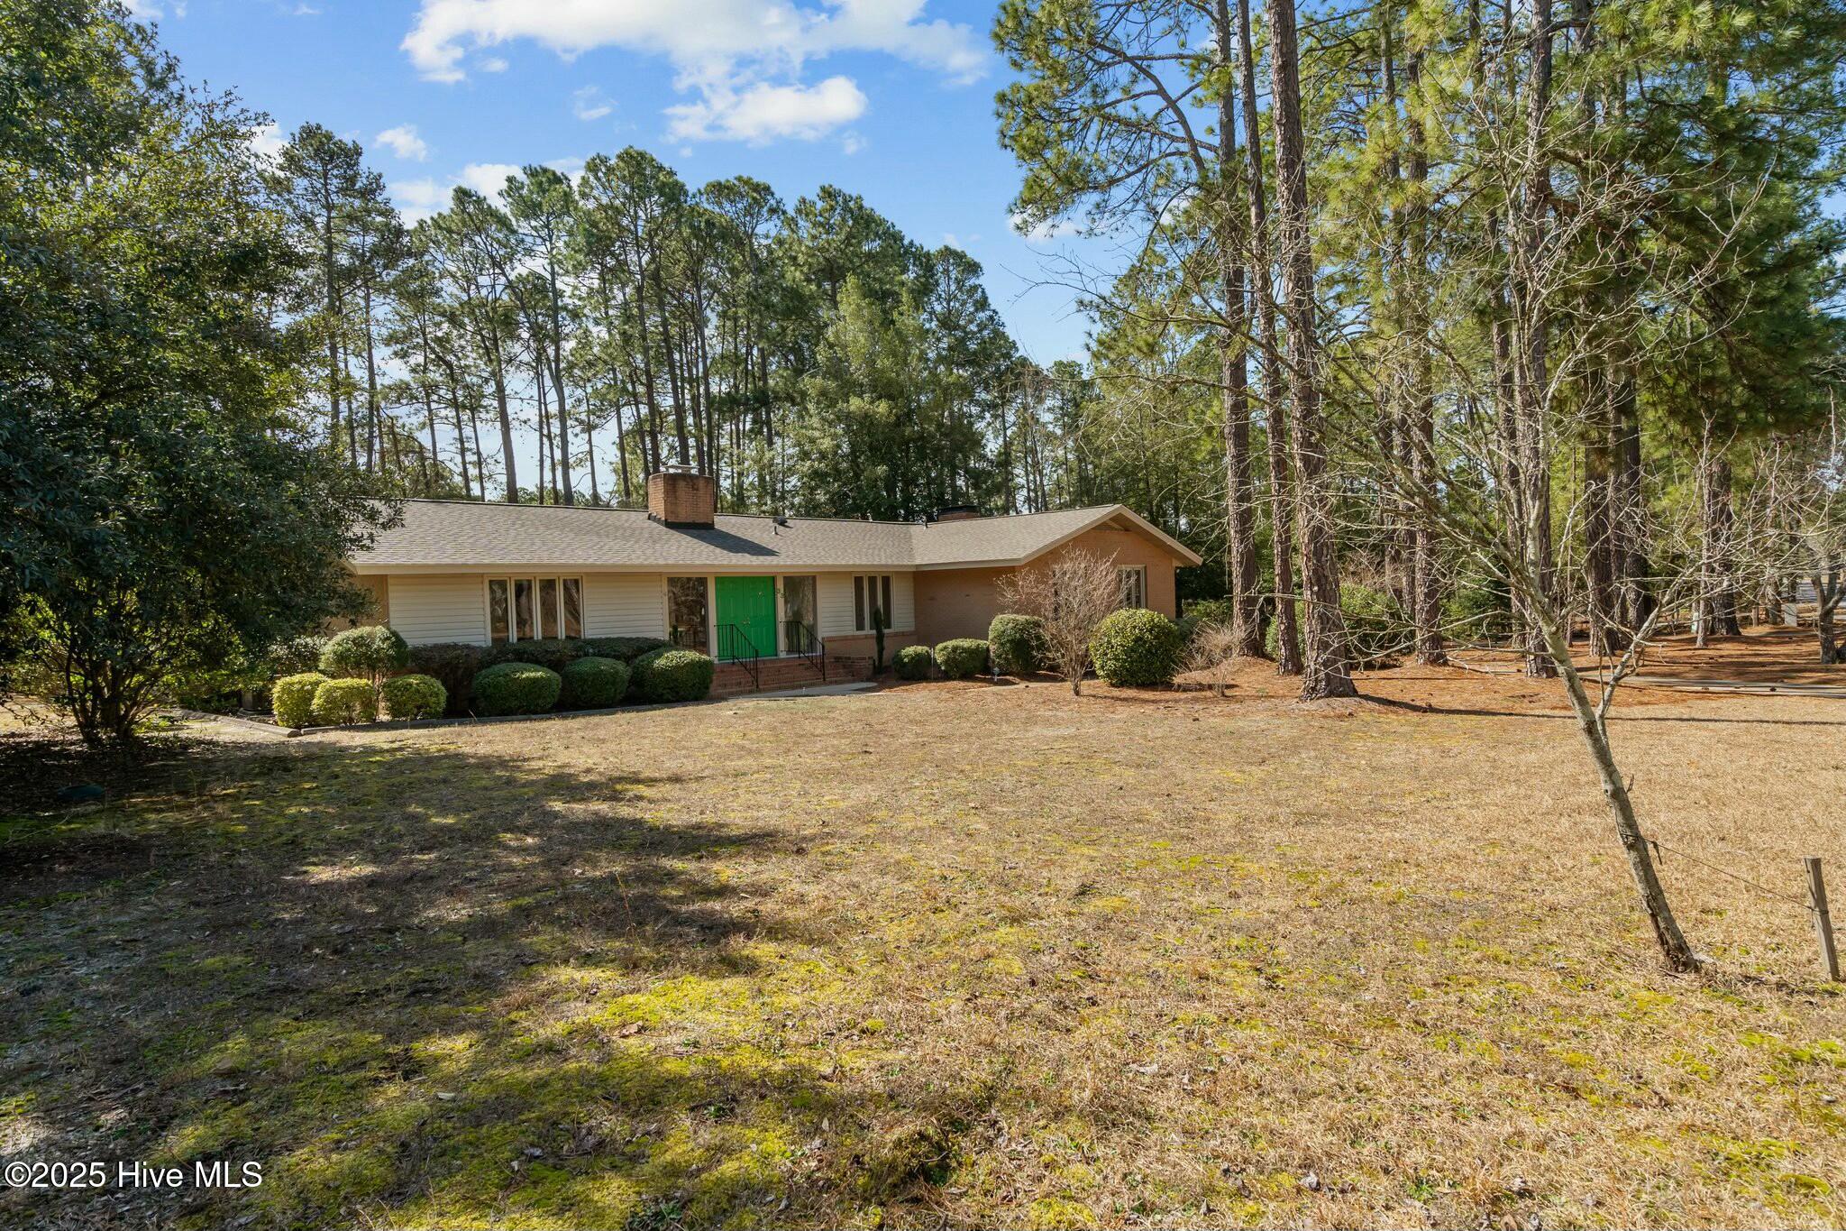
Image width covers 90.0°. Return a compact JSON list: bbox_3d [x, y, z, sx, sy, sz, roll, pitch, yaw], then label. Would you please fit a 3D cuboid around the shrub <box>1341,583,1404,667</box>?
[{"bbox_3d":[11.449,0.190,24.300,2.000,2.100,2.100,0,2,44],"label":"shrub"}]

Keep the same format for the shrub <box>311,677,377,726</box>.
[{"bbox_3d":[-9.914,1.482,15.800,0.980,0.860,0.950,-2,2,-32],"label":"shrub"}]

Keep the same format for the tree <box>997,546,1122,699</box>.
[{"bbox_3d":[2.821,0.133,18.900,2.500,3.050,2.400,-1,1,8],"label":"tree"}]

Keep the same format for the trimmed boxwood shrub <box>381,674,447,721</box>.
[{"bbox_3d":[-8.909,1.423,16.185,1.060,0.810,1.090,0,2,44],"label":"trimmed boxwood shrub"}]

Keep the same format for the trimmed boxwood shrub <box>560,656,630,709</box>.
[{"bbox_3d":[-6.600,1.351,18.584,1.280,1.060,1.330,0,2,44],"label":"trimmed boxwood shrub"}]

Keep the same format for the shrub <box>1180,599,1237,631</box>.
[{"bbox_3d":[9.485,0.095,30.500,1.900,1.400,1.700,-1,1,17],"label":"shrub"}]

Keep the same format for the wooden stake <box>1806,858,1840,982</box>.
[{"bbox_3d":[4.688,1.583,4.800,0.055,0.650,0.055,-10,-1,17],"label":"wooden stake"}]

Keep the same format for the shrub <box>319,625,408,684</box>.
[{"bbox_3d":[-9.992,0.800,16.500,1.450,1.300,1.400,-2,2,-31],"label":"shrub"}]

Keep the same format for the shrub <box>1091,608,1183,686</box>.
[{"bbox_3d":[4.605,0.677,19.915,1.950,1.670,1.950,0,2,44],"label":"shrub"}]

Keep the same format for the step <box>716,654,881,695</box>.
[{"bbox_3d":[-3.644,1.466,22.301,1.800,0.640,4.750,0,2,44],"label":"step"}]

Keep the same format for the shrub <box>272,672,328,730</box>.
[{"bbox_3d":[-10.777,1.476,16.000,0.900,1.000,0.900,-3,2,-34],"label":"shrub"}]

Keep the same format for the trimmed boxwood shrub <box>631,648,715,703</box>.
[{"bbox_3d":[-5.366,1.300,19.866,1.420,1.160,1.650,0,2,44],"label":"trimmed boxwood shrub"}]

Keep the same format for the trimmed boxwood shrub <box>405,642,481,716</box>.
[{"bbox_3d":[-8.830,1.164,17.178,1.050,1.260,1.400,0,2,44],"label":"trimmed boxwood shrub"}]

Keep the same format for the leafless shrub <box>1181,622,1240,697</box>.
[{"bbox_3d":[5.626,0.872,18.000,1.250,1.480,1.200,-1,1,17],"label":"leafless shrub"}]

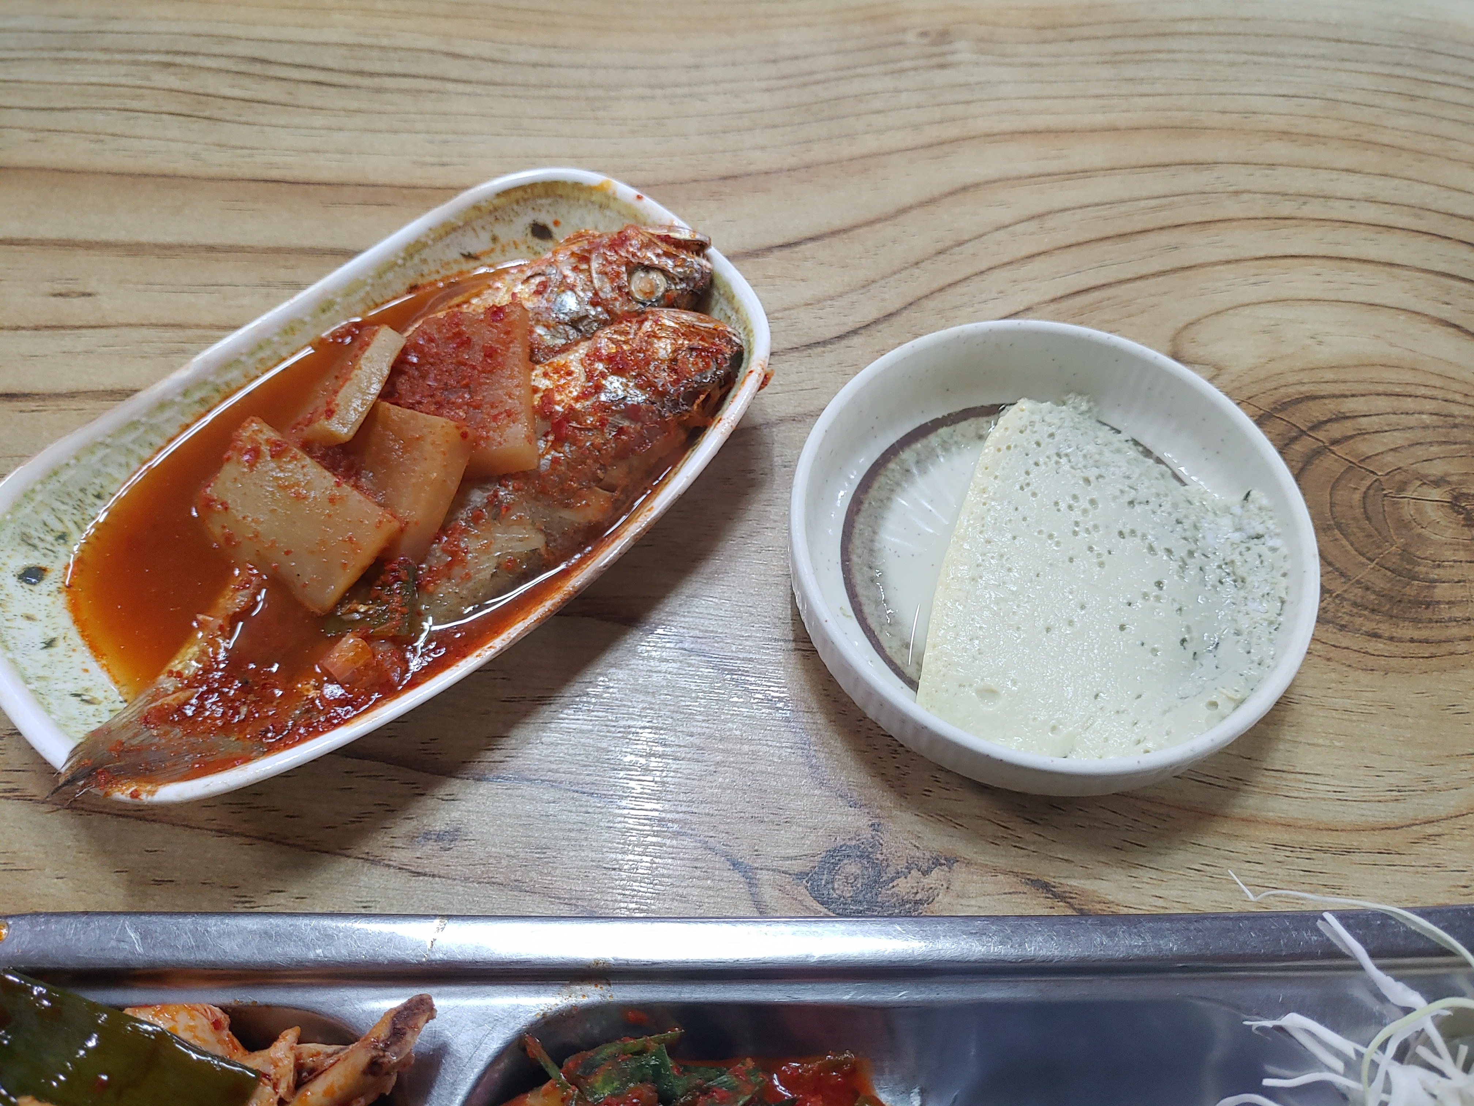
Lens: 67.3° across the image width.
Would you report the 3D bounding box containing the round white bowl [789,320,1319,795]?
[{"bbox_3d":[0.072,-0.001,0.265,0.117,0.029,0.117,-2,63,3],"label":"round white bowl"}]

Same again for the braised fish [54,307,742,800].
[{"bbox_3d":[-0.072,0.000,0.259,0.180,0.035,0.047,-36,66,-14],"label":"braised fish"}]

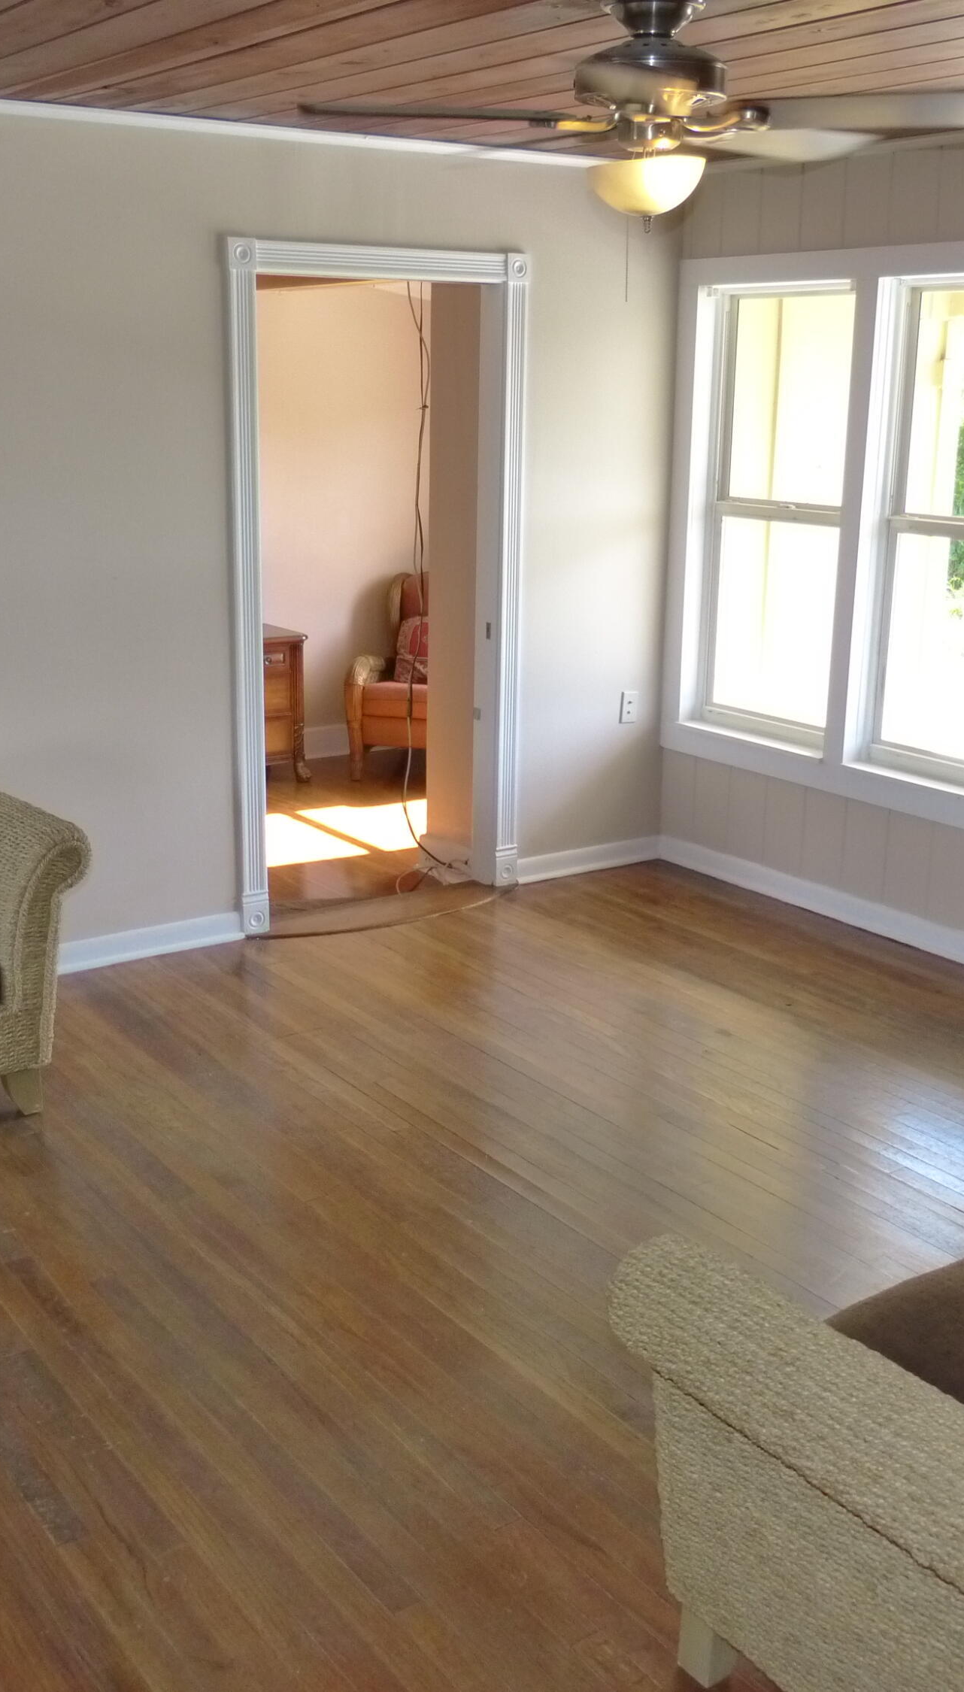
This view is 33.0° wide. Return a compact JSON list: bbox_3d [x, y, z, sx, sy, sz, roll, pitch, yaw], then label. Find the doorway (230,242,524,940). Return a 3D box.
[{"bbox_3d":[-0.346,-0.820,5.338,1.078,2.136,0.150,-10,18,-33],"label":"doorway"}]

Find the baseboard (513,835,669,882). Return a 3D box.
[{"bbox_3d":[0.410,0.049,6.050,0.696,0.093,0.022,-10,18,-33],"label":"baseboard"}]

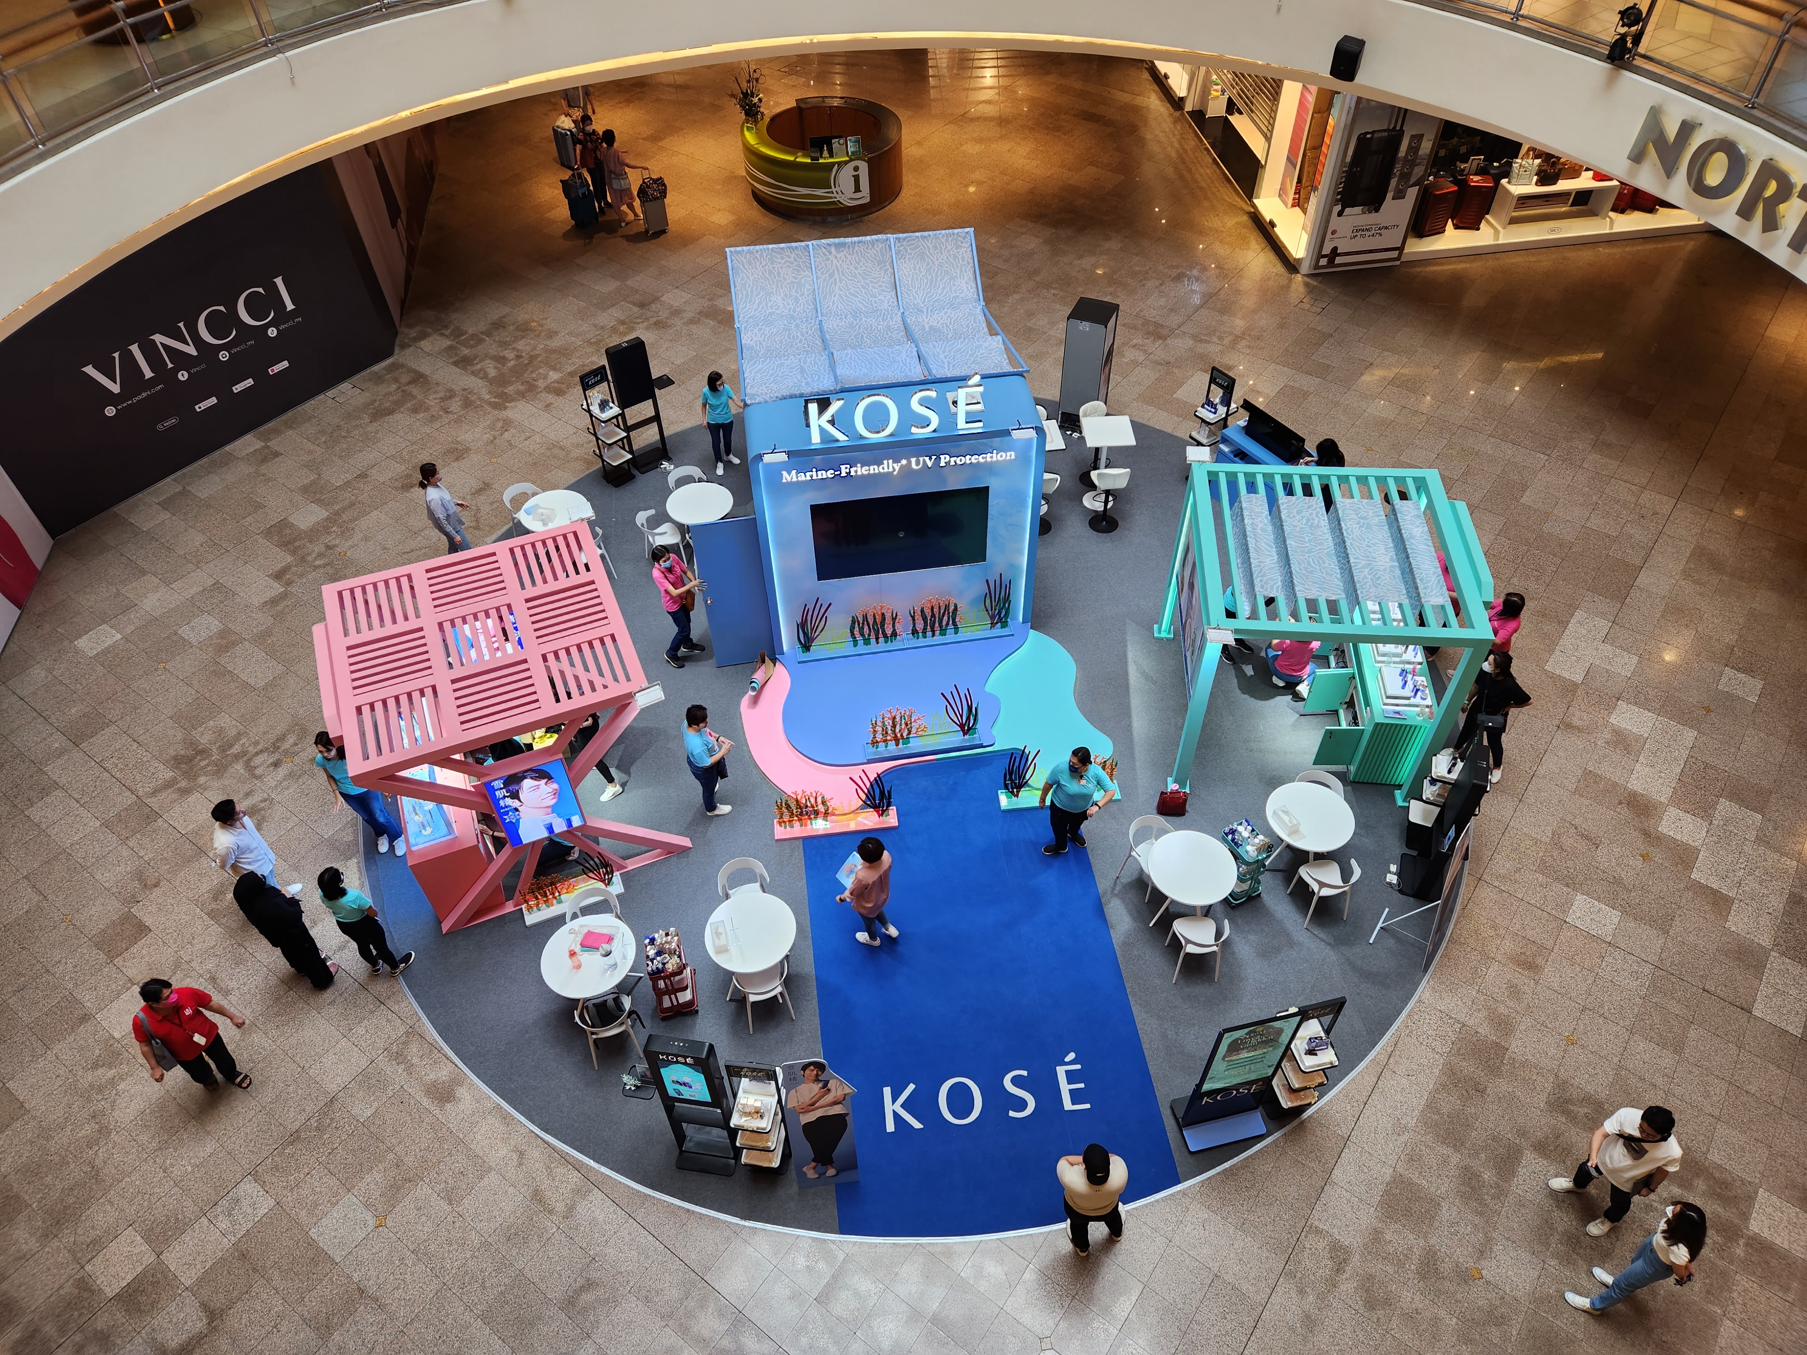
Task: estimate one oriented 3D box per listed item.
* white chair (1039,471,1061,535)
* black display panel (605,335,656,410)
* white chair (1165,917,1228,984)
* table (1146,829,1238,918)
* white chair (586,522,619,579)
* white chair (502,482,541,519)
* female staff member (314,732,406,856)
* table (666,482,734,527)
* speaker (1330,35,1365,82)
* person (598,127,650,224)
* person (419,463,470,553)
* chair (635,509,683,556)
[{"bbox_3d":[1.668,-2.208,14.771,0.460,0.960,0.460,3,48,5],"label":"white chair"},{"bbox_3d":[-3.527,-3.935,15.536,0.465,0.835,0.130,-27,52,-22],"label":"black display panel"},{"bbox_3d":[2.697,2.439,11.023,0.510,0.740,0.490,-3,46,-1],"label":"white chair"},{"bbox_3d":[2.655,1.982,11.223,0.805,0.740,0.805,-1,47,1],"label":"table"},{"bbox_3d":[-3.837,-1.468,14.641,0.490,0.730,0.510,31,55,27],"label":"white chair"},{"bbox_3d":[-4.861,-2.092,15.583,0.490,0.740,0.510,24,52,23],"label":"white chair"},{"bbox_3d":[-5.197,1.152,11.547,0.560,1.660,0.420,-13,47,-10],"label":"female staff member"},{"bbox_3d":[-2.442,-1.840,14.689,0.800,0.740,0.800,-2,47,0],"label":"table"},{"bbox_3d":[5.603,-7.785,15.103,0.280,0.380,0.250,25,53,23],"label":"speaker"},{"bbox_3d":[-4.774,-8.661,20.796,0.520,1.570,0.520,-24,51,-20],"label":"person"},{"bbox_3d":[-5.463,-1.902,14.475,0.450,1.600,0.500,-9,47,-7],"label":"person"},{"bbox_3d":[-2.969,-1.695,14.792,0.510,0.760,0.530,-23,50,-19],"label":"chair"}]

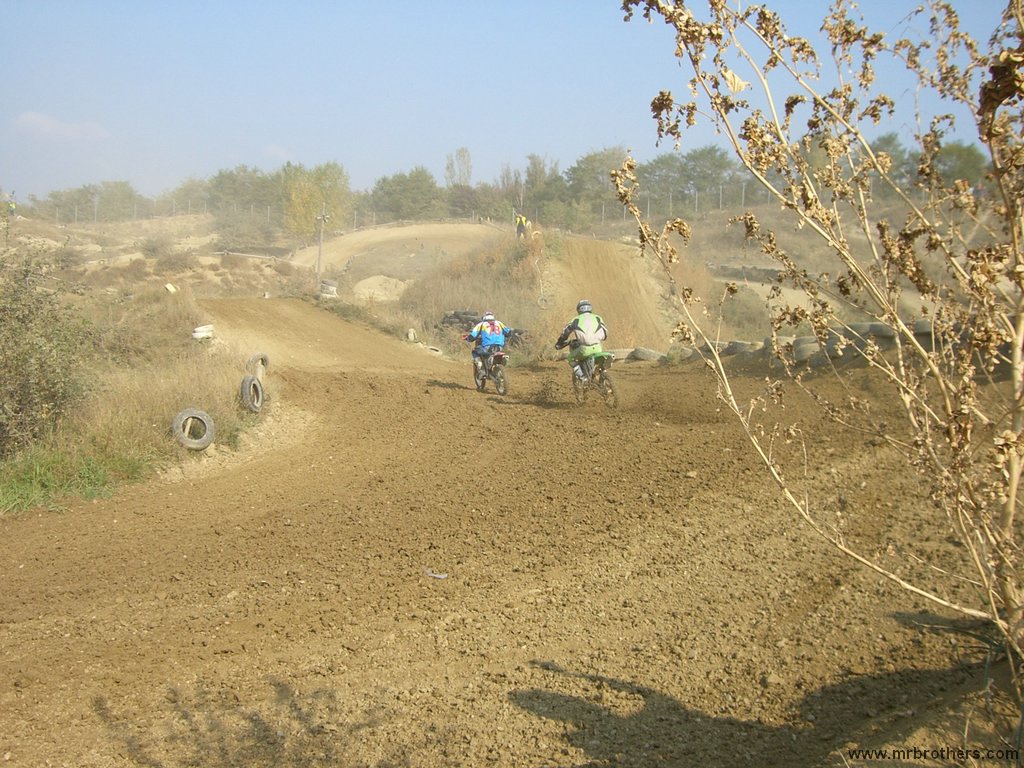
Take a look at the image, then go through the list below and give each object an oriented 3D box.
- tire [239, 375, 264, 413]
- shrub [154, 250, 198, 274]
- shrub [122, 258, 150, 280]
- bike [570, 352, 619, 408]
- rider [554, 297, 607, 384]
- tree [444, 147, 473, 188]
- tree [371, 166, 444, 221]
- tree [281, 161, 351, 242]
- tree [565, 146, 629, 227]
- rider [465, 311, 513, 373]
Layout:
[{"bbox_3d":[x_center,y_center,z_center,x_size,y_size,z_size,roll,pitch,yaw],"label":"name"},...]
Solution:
[{"bbox_3d":[-4.048,0.148,17.500,0.180,0.590,0.590,-11,2,9],"label":"tire"},{"bbox_3d":[-17.311,-6.269,58.000,2.200,1.200,1.900,0,4,0],"label":"shrub"},{"bbox_3d":[-18.707,-5.704,56.000,1.350,1.080,1.300,0,4,0],"label":"shrub"},{"bbox_3d":[1.389,-0.233,19.400,0.800,1.200,2.100,-9,4,-17],"label":"bike"},{"bbox_3d":[1.181,-0.739,19.100,0.780,1.370,0.850,-5,4,-16],"label":"rider"},{"bbox_3d":[-6.187,-23.419,130.000,3.200,8.300,3.200,0,4,0],"label":"tree"},{"bbox_3d":[-10.040,-18.303,108.000,7.000,5.300,6.300,0,4,0],"label":"tree"},{"bbox_3d":[-15.653,-14.532,90.000,5.300,6.400,5.200,0,4,0],"label":"tree"},{"bbox_3d":[7.893,-18.448,105.000,6.000,7.400,5.800,0,4,0],"label":"tree"},{"bbox_3d":[-0.481,-0.849,23.000,0.820,1.250,0.850,-4,4,-17],"label":"rider"}]

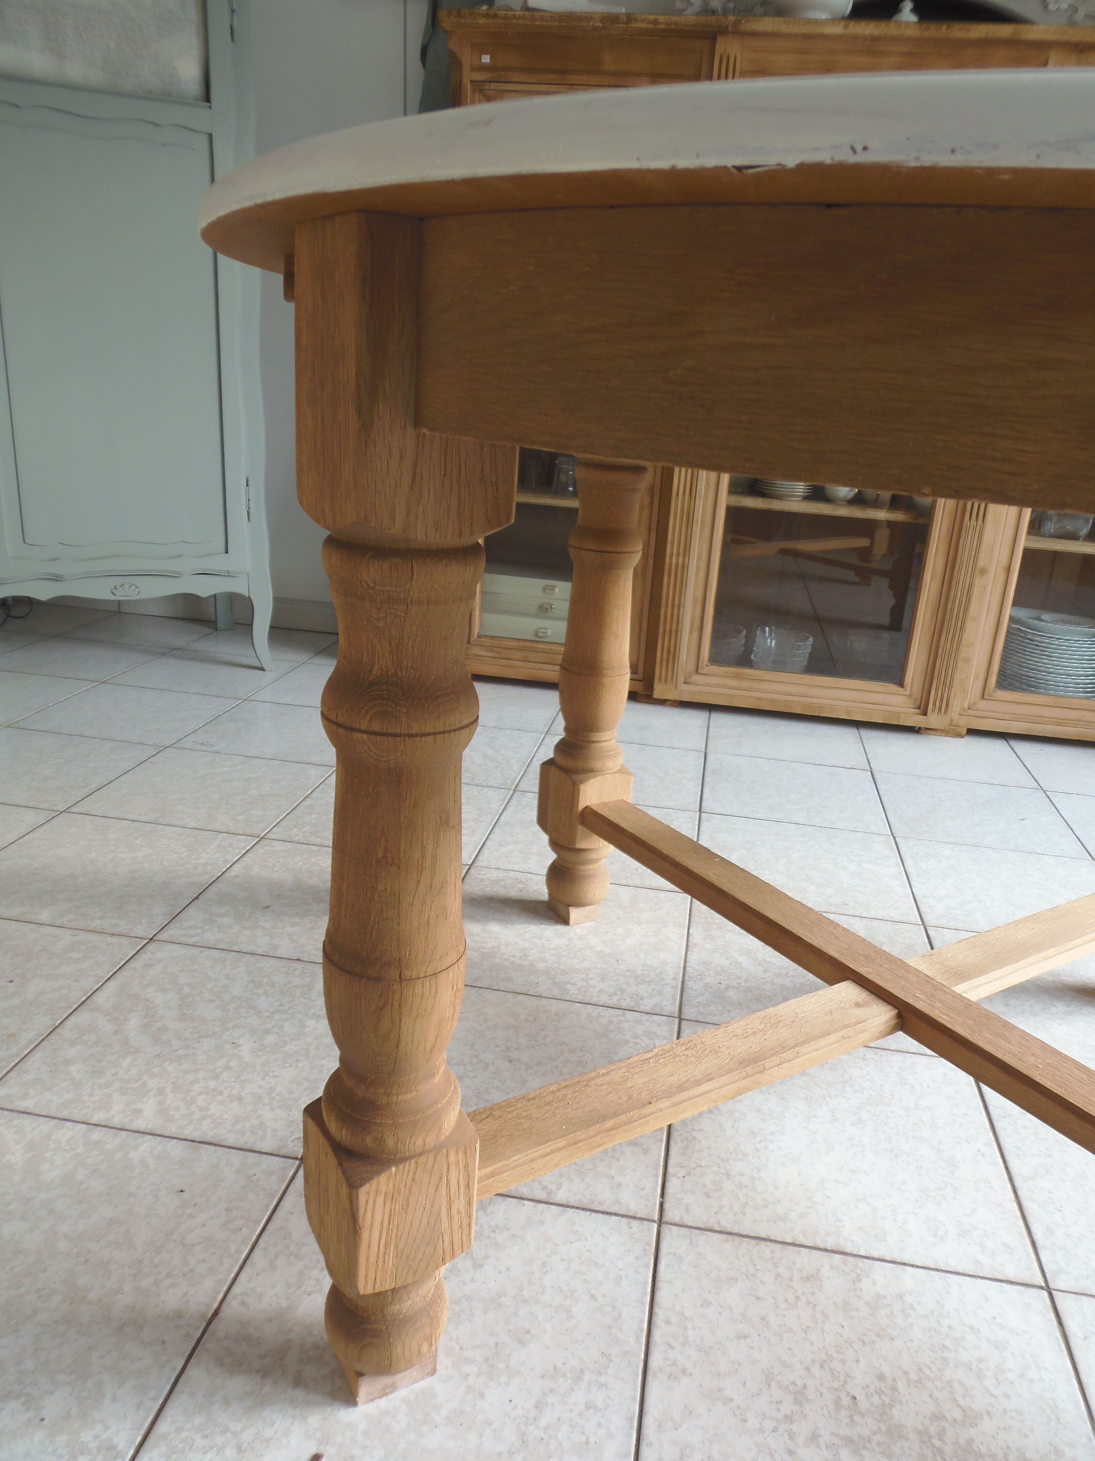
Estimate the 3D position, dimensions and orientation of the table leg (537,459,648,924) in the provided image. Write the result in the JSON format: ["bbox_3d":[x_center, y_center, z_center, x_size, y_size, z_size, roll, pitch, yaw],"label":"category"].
[{"bbox_3d":[0.061,-0.101,1.256,0.087,0.732,0.087,-9,22,-35],"label":"table leg"}]

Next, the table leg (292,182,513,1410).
[{"bbox_3d":[-0.091,0.103,0.609,0.087,0.732,0.087,-8,22,-33],"label":"table leg"}]

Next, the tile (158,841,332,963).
[{"bbox_3d":[-0.300,0.229,1.365,0.319,0.009,0.309,7,18,8],"label":"tile"}]

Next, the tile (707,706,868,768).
[{"bbox_3d":[0.481,0.017,2.069,0.312,0.010,0.295,6,19,9],"label":"tile"}]

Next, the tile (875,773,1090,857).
[{"bbox_3d":[0.739,0.145,1.748,0.312,0.010,0.295,6,19,9],"label":"tile"}]

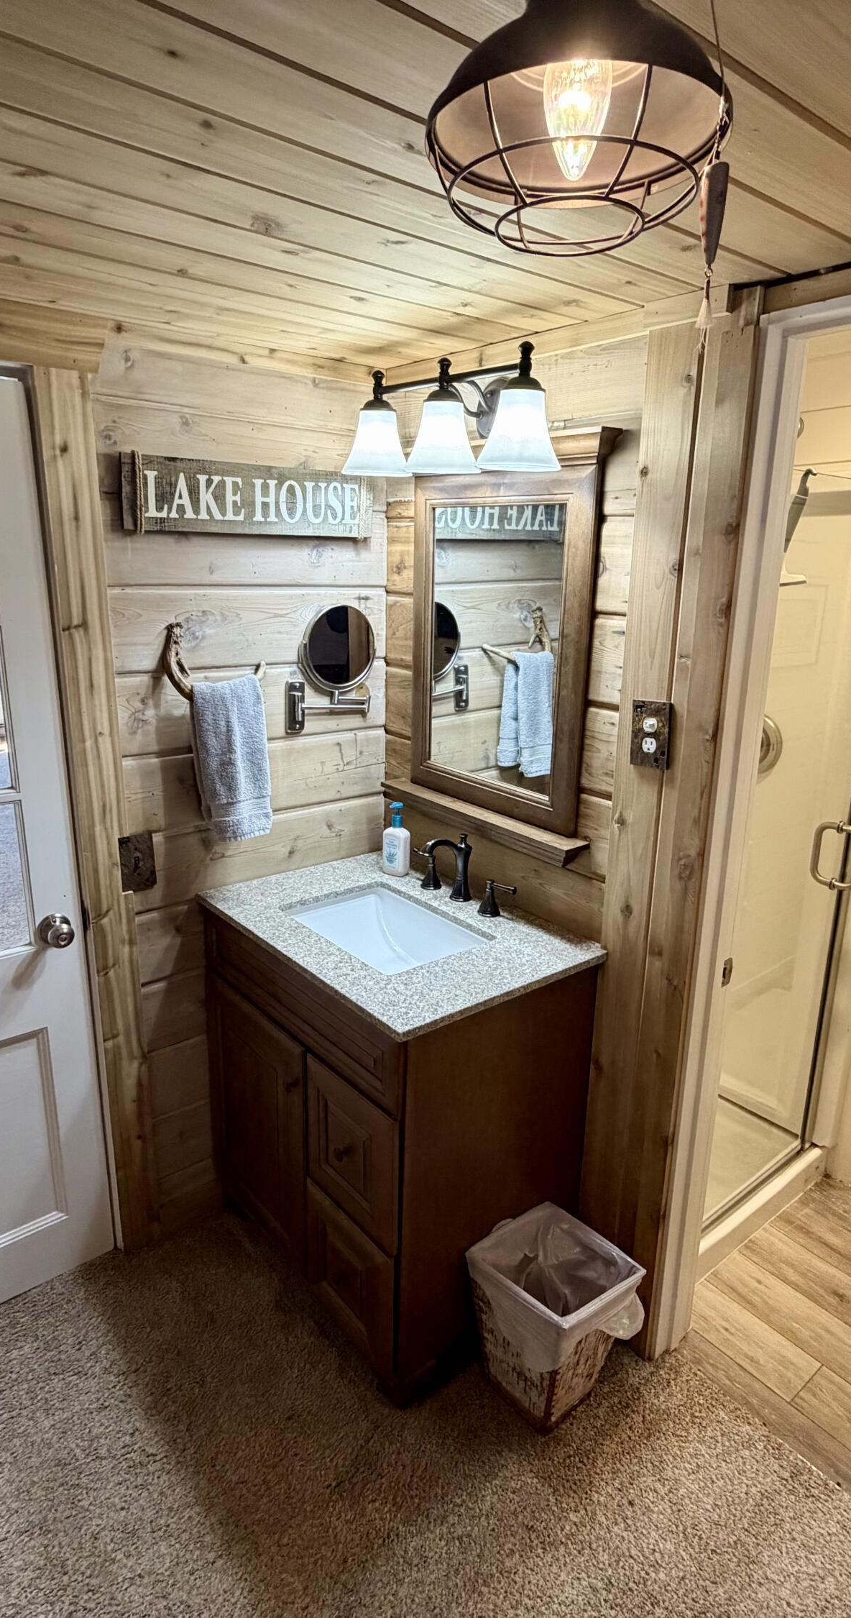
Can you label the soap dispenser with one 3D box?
[{"bbox_3d":[-0.073,0.076,2.234,0.068,0.187,0.042,13,20,33],"label":"soap dispenser"}]

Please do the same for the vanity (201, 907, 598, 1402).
[{"bbox_3d":[-0.085,0.678,2.100,0.540,0.855,0.765,-12,21,-38],"label":"vanity"}]

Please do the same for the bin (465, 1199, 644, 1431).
[{"bbox_3d":[0.260,1.060,1.809,0.240,0.300,0.255,-12,21,-38],"label":"bin"}]

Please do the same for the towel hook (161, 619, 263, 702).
[{"bbox_3d":[-0.440,-0.328,1.926,0.250,0.175,0.125,-12,21,-38],"label":"towel hook"}]

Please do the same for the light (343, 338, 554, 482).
[{"bbox_3d":[0.068,-0.792,1.776,0.225,0.212,0.600,-12,21,-38],"label":"light"}]

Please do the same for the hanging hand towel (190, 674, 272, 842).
[{"bbox_3d":[-0.435,-0.117,1.967,0.165,0.365,0.120,-12,21,-38],"label":"hanging hand towel"}]

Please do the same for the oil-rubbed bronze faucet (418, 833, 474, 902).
[{"bbox_3d":[0.053,0.146,2.044,0.150,0.168,0.055,-12,21,-38],"label":"oil-rubbed bronze faucet"}]

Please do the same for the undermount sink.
[{"bbox_3d":[-0.091,0.321,1.986,0.290,0.140,0.420,-12,21,-38],"label":"undermount sink"}]

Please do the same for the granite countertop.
[{"bbox_3d":[-0.079,0.262,1.972,0.558,0.022,0.790,-12,21,-38],"label":"granite countertop"}]

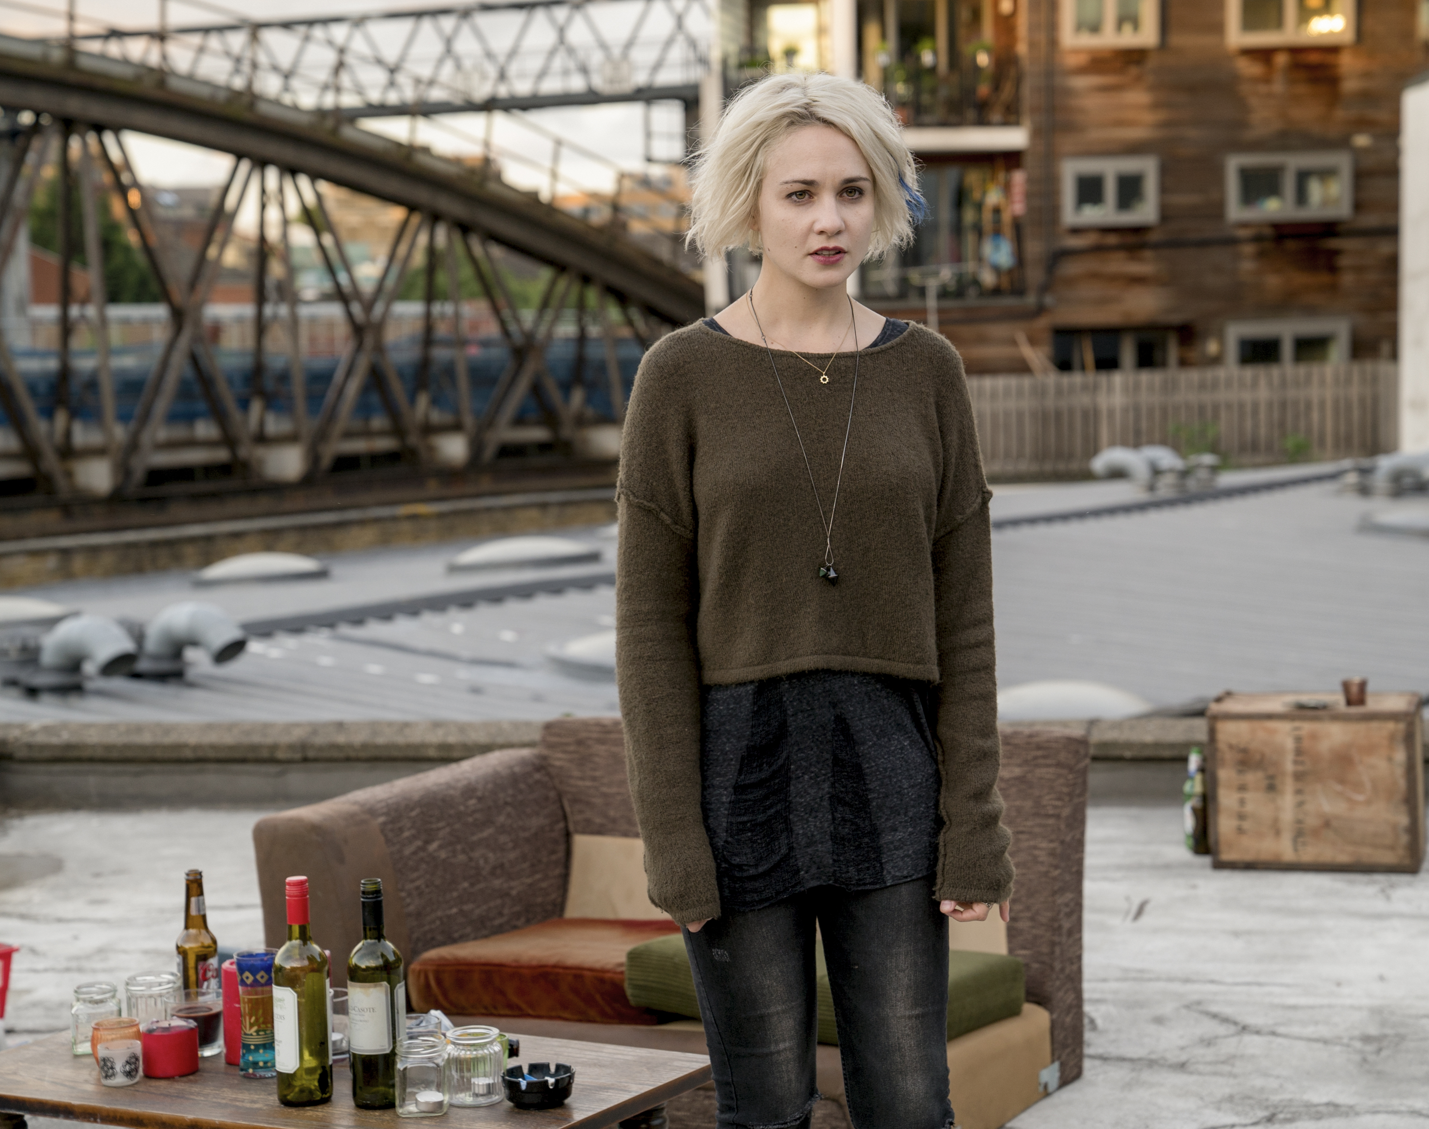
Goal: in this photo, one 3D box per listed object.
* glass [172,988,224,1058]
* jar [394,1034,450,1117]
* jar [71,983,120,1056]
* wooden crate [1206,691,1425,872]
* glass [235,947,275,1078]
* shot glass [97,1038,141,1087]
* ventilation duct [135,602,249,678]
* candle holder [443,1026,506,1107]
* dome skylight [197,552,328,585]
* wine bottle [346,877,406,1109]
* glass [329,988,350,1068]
[{"bbox_3d":[-0.728,0.643,4.604,0.081,0.076,0.081,-2,9,-6],"label":"glass"},{"bbox_3d":[-0.385,0.671,4.322,0.070,0.096,0.070,-1,6,0],"label":"jar"},{"bbox_3d":[-0.867,0.638,4.618,0.065,0.087,0.065,-2,9,-6],"label":"jar"},{"bbox_3d":[1.395,0.501,7.582,0.458,0.363,0.305,0,7,15],"label":"wooden crate"},{"bbox_3d":[-0.620,0.619,4.522,0.071,0.167,0.071,-1,6,0],"label":"glass"},{"bbox_3d":[-0.815,0.683,4.503,0.060,0.052,0.060,-1,6,0],"label":"shot glass"},{"bbox_3d":[-3.770,0.550,23.800,0.880,0.510,0.360,5,11,35],"label":"ventilation duct"},{"bbox_3d":[-0.317,0.666,4.368,0.075,0.091,0.075,-1,9,0],"label":"candle holder"},{"bbox_3d":[-4.036,0.041,29.300,1.200,0.250,1.200,-4,5,-6],"label":"dome skylight"},{"bbox_3d":[-0.445,0.567,4.344,0.074,0.301,0.074,-1,6,0],"label":"wine bottle"},{"bbox_3d":[-0.531,0.640,4.563,0.062,0.089,0.062,-2,9,-6],"label":"glass"}]

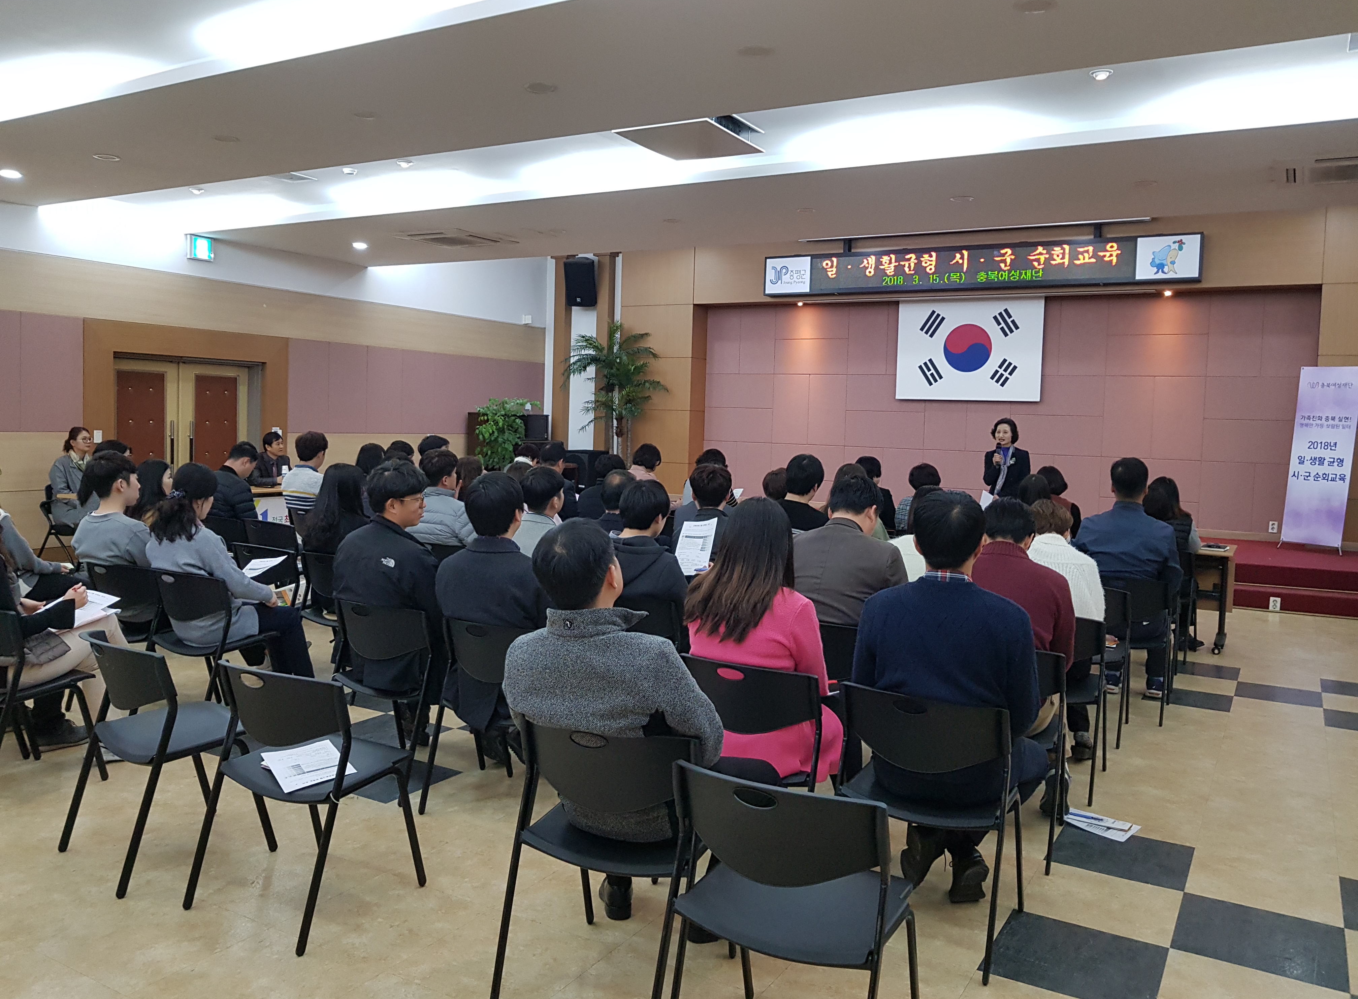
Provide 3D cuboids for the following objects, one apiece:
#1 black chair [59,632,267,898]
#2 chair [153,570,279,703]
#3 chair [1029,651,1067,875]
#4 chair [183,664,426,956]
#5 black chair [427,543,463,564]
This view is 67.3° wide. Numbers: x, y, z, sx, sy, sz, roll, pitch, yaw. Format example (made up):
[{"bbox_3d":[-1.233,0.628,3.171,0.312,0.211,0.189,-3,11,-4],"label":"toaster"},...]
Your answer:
[{"bbox_3d":[-1.712,0.817,3.440,0.505,0.755,0.530,5,5,41],"label":"black chair"},{"bbox_3d":[-2.243,0.723,4.943,0.545,0.740,0.545,4,5,30],"label":"chair"},{"bbox_3d":[1.177,0.887,3.820,0.505,0.755,0.530,4,4,26],"label":"chair"},{"bbox_3d":[-1.151,0.881,3.193,0.545,0.740,0.545,4,5,28],"label":"chair"},{"bbox_3d":[-1.425,0.647,6.590,0.530,0.760,0.550,4,5,31],"label":"black chair"}]

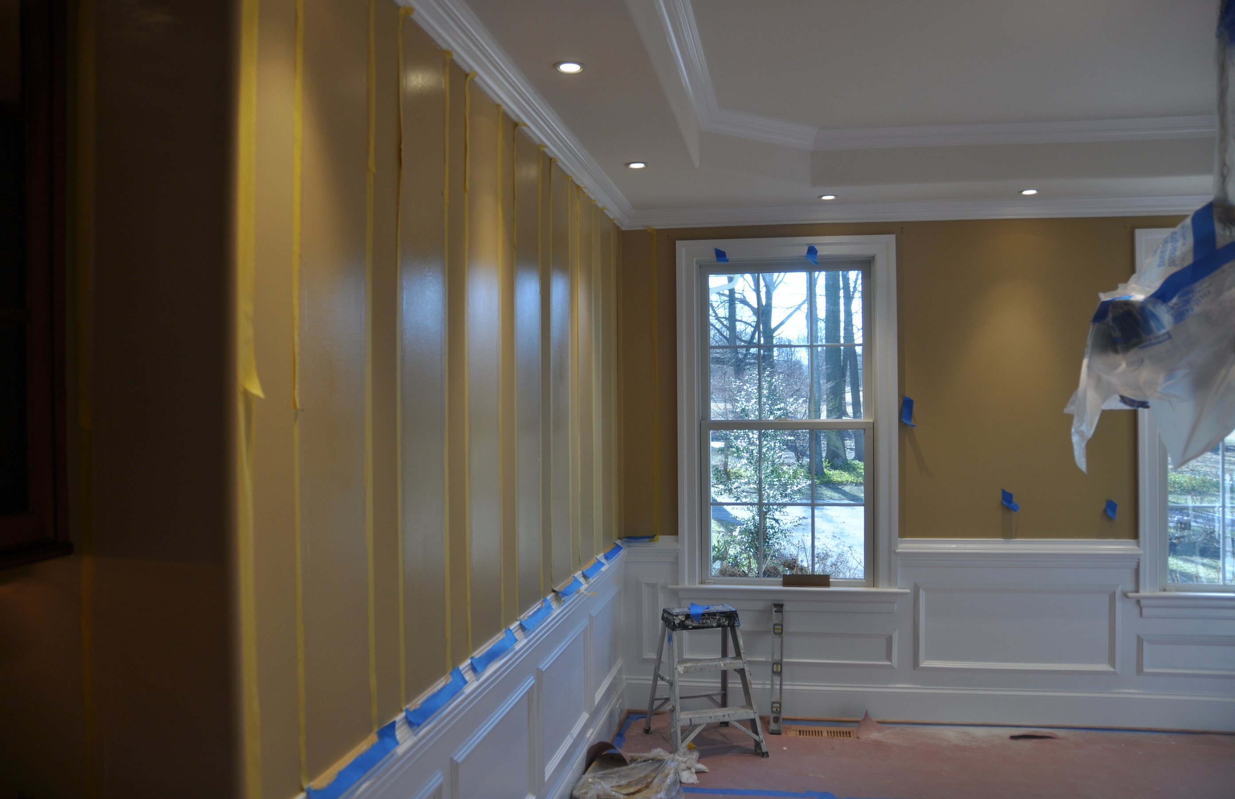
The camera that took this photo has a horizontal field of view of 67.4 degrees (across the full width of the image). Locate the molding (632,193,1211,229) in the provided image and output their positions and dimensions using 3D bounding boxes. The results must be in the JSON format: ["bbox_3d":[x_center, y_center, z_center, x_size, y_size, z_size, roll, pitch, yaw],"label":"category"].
[{"bbox_3d":[1.557,-0.960,4.749,3.078,0.085,0.078,0,-1,6],"label":"molding"}]

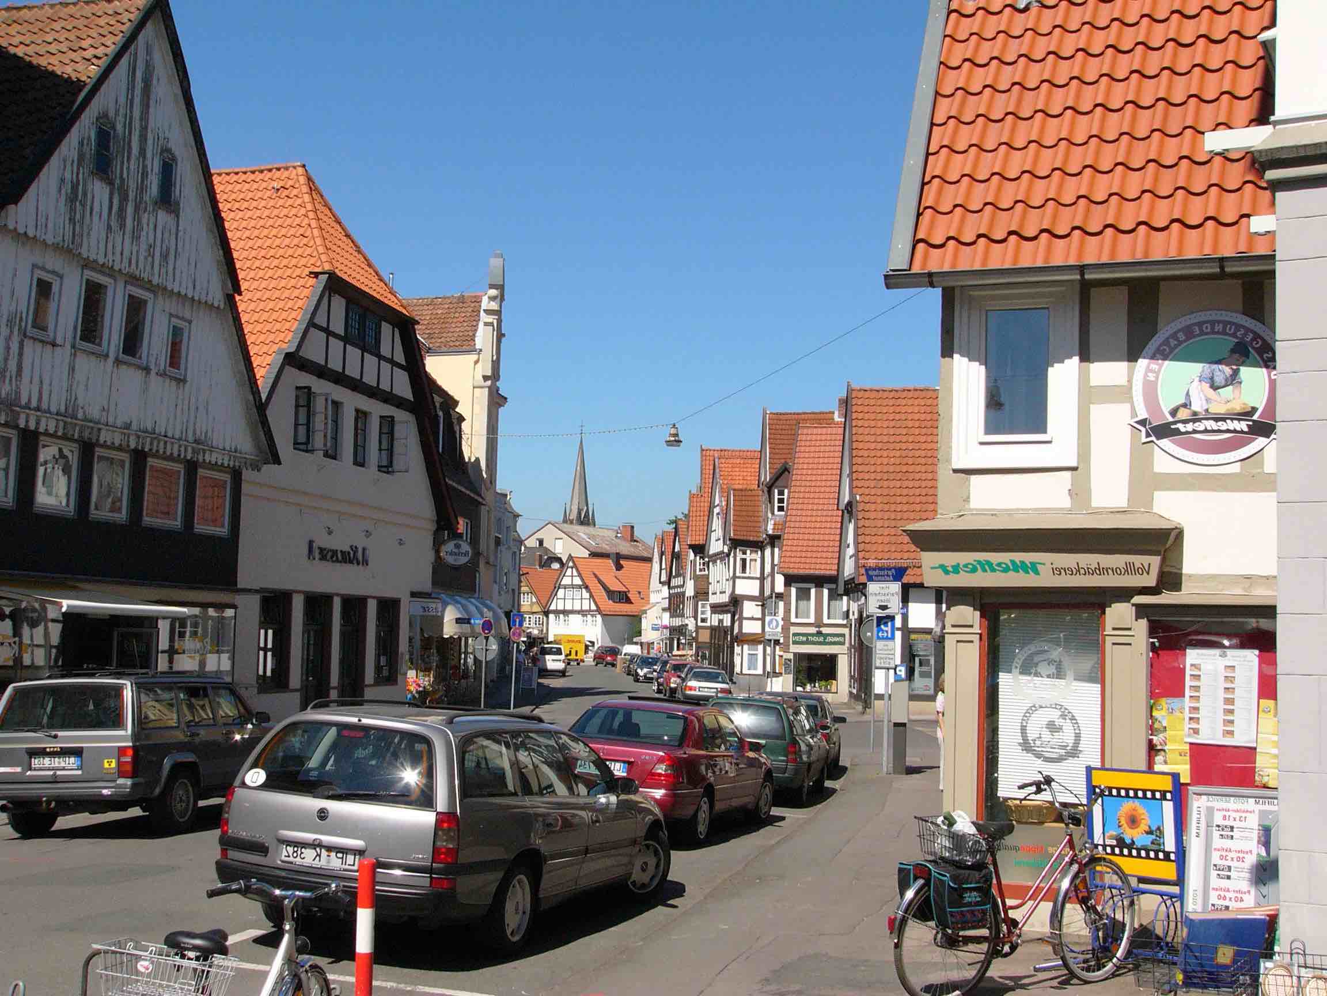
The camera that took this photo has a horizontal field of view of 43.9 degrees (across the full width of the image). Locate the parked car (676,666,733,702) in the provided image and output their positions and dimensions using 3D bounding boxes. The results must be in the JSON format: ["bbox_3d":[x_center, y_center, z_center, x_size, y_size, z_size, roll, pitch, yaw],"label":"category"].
[{"bbox_3d":[1.479,6.516,56.000,1.700,1.400,4.400,1,-5,2],"label":"parked car"}]

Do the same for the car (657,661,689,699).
[{"bbox_3d":[0.864,7.366,67.000,1.680,1.420,4.100,2,-5,-3],"label":"car"}]

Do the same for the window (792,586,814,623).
[{"bbox_3d":[4.804,3.657,57.000,0.760,1.330,0.150,1,-5,8],"label":"window"}]

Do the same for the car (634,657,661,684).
[{"bbox_3d":[-0.792,9.379,90.000,1.690,1.420,4.200,2,-5,-4],"label":"car"}]

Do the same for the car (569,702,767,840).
[{"bbox_3d":[0.033,3.010,18.457,1.720,1.430,4.490,1,-6,17],"label":"car"}]

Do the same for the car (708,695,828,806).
[{"bbox_3d":[1.446,3.719,24.452,1.700,1.520,4.280,1,-5,10],"label":"car"}]

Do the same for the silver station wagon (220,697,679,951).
[{"bbox_3d":[-1.299,2.257,11.862,1.770,1.520,4.740,1,-6,17],"label":"silver station wagon"}]

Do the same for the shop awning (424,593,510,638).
[{"bbox_3d":[-5.000,3.134,43.250,0.850,1.080,6.500,1,-5,4],"label":"shop awning"}]

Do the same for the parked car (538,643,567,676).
[{"bbox_3d":[-7.100,10.447,106.000,1.840,1.940,4.750,2,-5,-4],"label":"parked car"}]

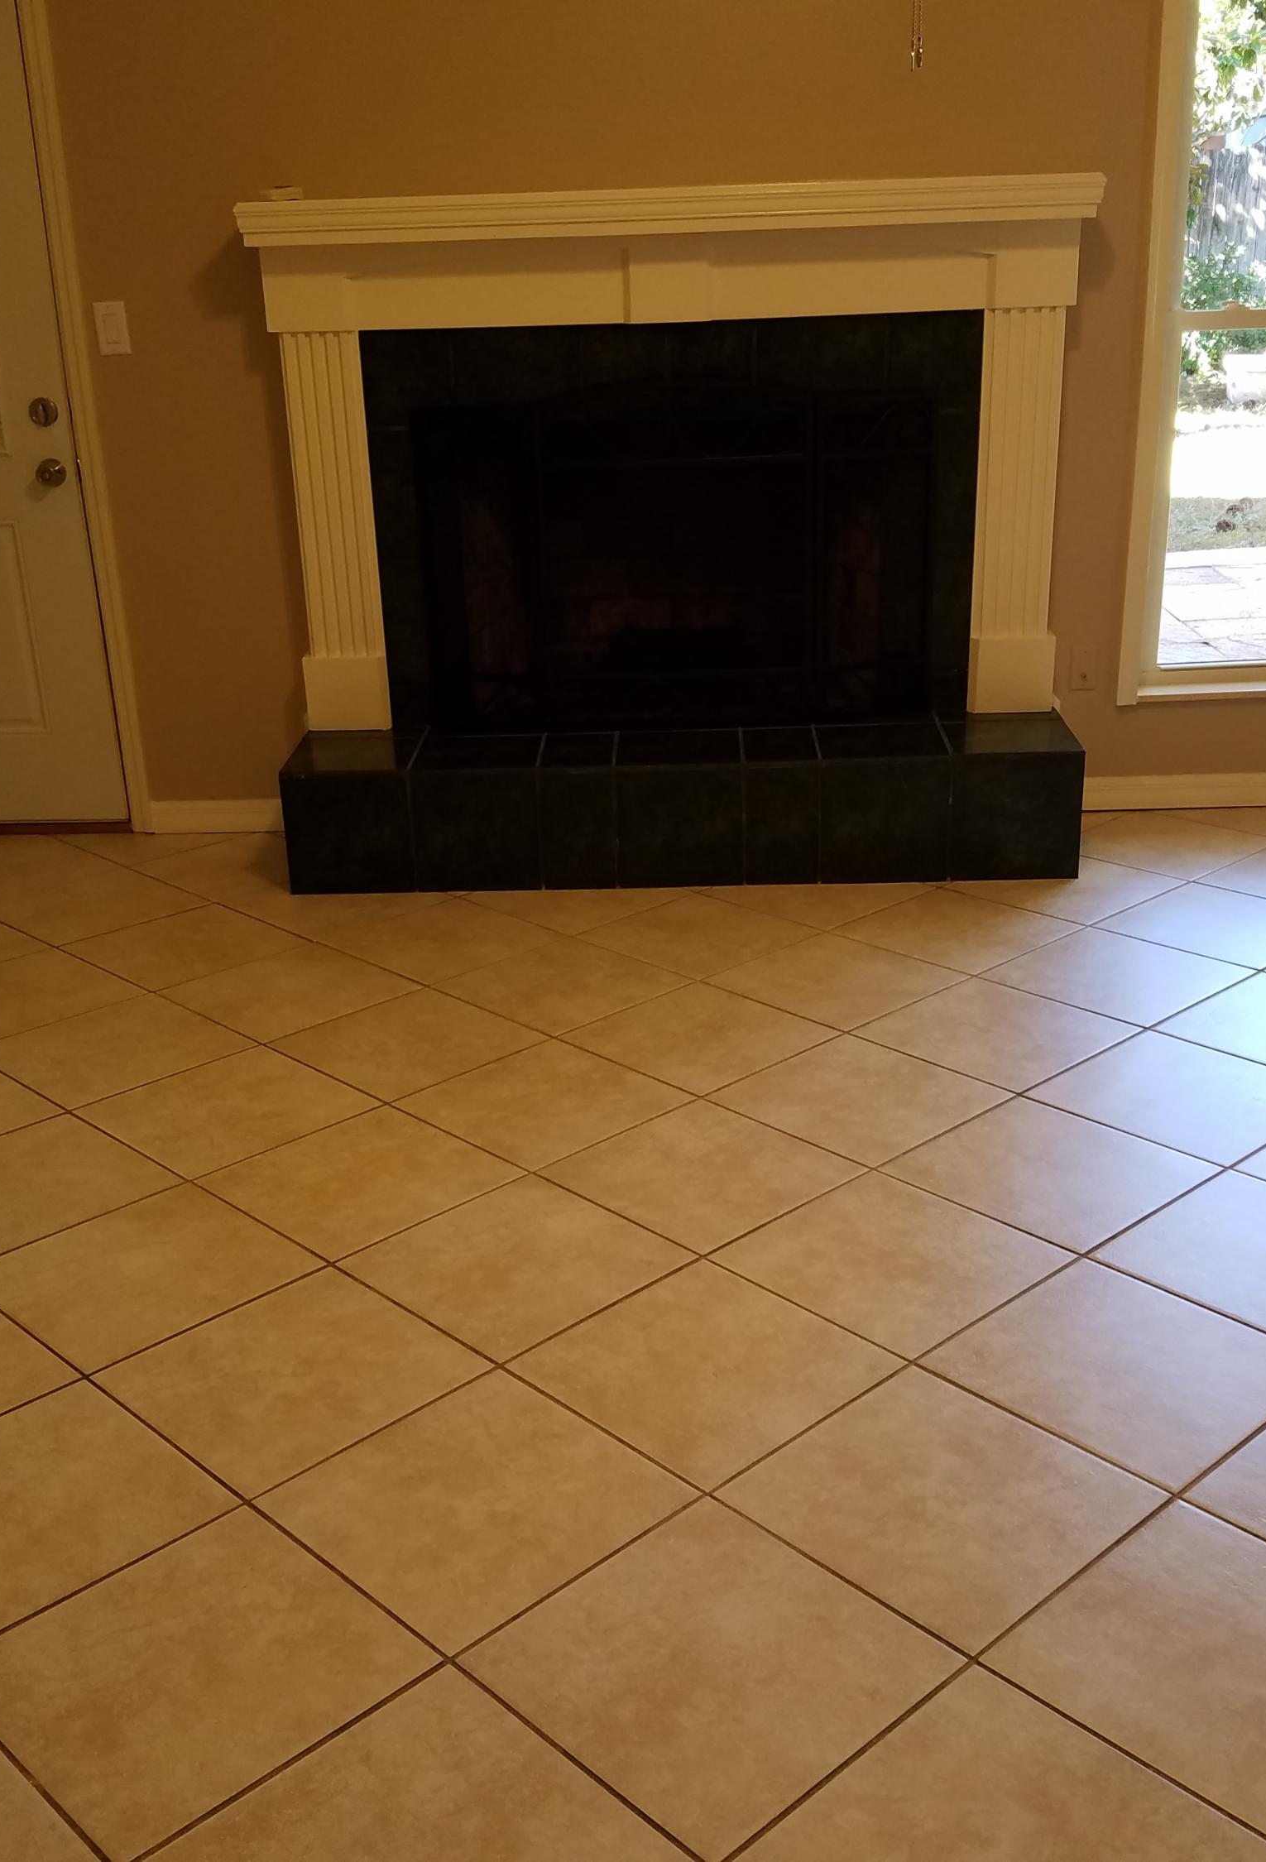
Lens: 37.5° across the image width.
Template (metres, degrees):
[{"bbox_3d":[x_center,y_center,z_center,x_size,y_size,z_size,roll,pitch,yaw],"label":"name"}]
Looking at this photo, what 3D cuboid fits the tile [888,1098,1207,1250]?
[{"bbox_3d":[0.692,0.399,3.077,0.396,0.010,0.396,-19,26,-40],"label":"tile"}]

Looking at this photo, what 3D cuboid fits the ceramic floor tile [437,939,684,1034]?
[{"bbox_3d":[-0.147,0.118,3.935,0.396,0.010,0.396,-19,26,-40],"label":"ceramic floor tile"}]

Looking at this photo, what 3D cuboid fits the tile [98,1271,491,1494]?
[{"bbox_3d":[-0.463,0.602,2.533,0.396,0.010,0.396,-19,26,-39],"label":"tile"}]

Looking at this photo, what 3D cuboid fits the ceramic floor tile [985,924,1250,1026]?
[{"bbox_3d":[0.982,0.090,3.748,0.397,0.010,0.397,-19,26,-39],"label":"ceramic floor tile"}]

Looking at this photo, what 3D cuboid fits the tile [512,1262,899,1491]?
[{"bbox_3d":[0.095,0.582,2.458,0.397,0.010,0.397,-19,26,-40],"label":"tile"}]

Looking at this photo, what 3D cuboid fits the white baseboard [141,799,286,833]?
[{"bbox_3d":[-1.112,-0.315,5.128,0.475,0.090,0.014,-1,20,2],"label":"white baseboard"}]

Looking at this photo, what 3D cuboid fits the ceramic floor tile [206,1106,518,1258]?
[{"bbox_3d":[-0.474,0.429,3.165,0.401,0.010,0.401,-20,26,-40],"label":"ceramic floor tile"}]

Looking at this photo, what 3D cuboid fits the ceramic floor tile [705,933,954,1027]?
[{"bbox_3d":[0.417,0.102,3.770,0.397,0.010,0.397,-19,26,-40],"label":"ceramic floor tile"}]

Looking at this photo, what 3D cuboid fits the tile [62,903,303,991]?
[{"bbox_3d":[-0.997,0.032,4.097,0.397,0.010,0.397,-20,26,-40],"label":"tile"}]

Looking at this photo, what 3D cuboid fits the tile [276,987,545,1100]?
[{"bbox_3d":[-0.463,0.227,3.722,0.404,0.010,0.404,-20,26,-40],"label":"tile"}]

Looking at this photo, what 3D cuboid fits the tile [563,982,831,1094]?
[{"bbox_3d":[0.130,0.206,3.572,0.396,0.010,0.396,-19,26,-39],"label":"tile"}]

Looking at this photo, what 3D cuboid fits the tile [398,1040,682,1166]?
[{"bbox_3d":[-0.160,0.311,3.334,0.397,0.010,0.397,-19,26,-40],"label":"tile"}]

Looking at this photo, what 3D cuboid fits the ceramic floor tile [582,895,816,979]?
[{"bbox_3d":[0.147,0.011,4.135,0.397,0.010,0.397,-19,26,-40],"label":"ceramic floor tile"}]

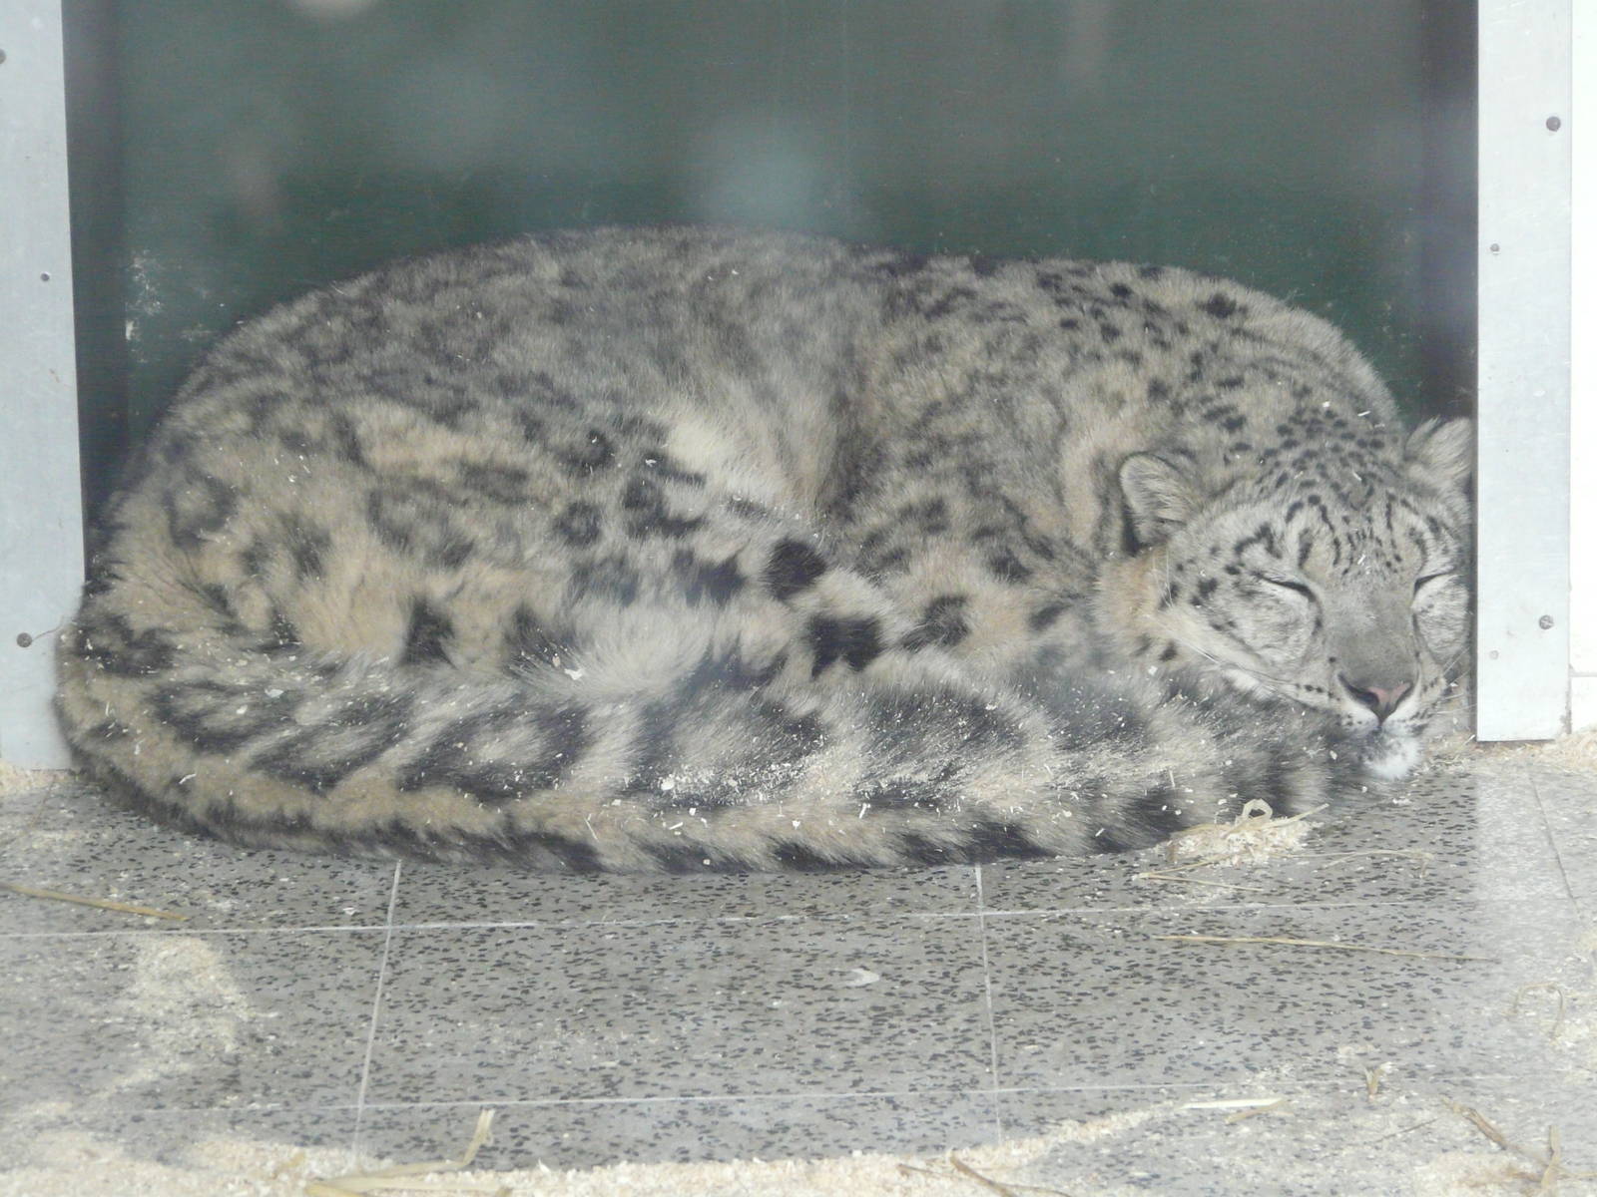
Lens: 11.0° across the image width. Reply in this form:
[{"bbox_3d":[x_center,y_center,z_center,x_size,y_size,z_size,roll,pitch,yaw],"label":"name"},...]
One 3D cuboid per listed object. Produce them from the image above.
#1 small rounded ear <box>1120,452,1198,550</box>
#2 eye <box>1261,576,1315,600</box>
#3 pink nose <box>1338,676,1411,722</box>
[{"bbox_3d":[0.201,-0.055,4.610,0.043,0.051,0.027,-11,12,3],"label":"small rounded ear"},{"bbox_3d":[0.270,-0.006,4.565,0.031,0.013,0.012,2,13,0],"label":"eye"},{"bbox_3d":[0.316,0.055,4.525,0.041,0.026,0.021,-6,15,-9],"label":"pink nose"}]

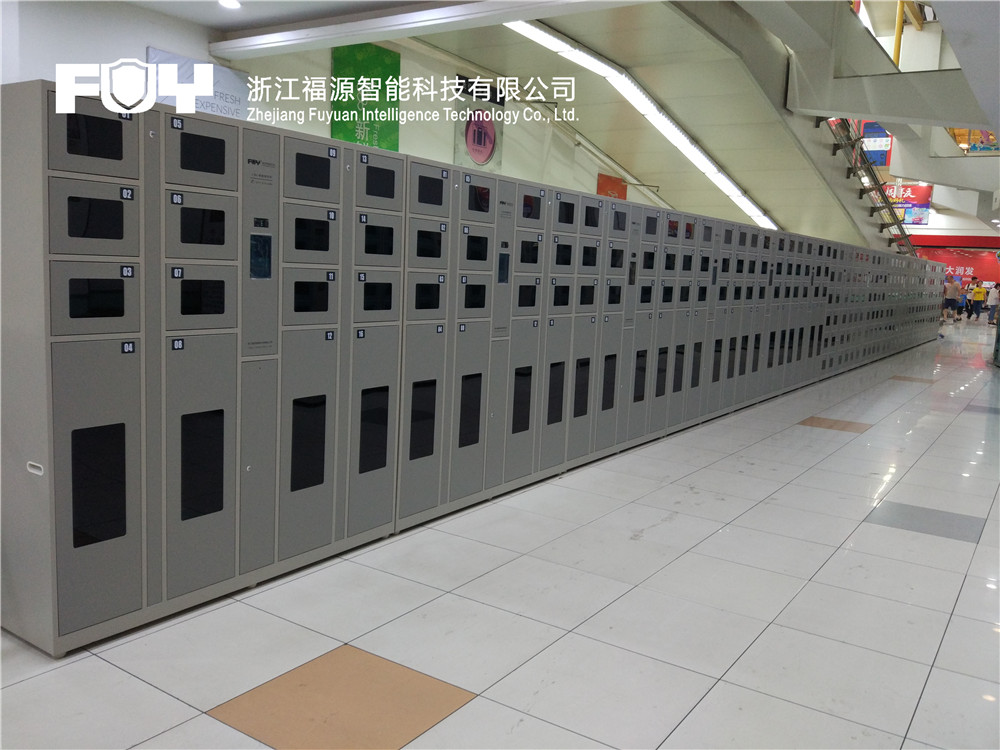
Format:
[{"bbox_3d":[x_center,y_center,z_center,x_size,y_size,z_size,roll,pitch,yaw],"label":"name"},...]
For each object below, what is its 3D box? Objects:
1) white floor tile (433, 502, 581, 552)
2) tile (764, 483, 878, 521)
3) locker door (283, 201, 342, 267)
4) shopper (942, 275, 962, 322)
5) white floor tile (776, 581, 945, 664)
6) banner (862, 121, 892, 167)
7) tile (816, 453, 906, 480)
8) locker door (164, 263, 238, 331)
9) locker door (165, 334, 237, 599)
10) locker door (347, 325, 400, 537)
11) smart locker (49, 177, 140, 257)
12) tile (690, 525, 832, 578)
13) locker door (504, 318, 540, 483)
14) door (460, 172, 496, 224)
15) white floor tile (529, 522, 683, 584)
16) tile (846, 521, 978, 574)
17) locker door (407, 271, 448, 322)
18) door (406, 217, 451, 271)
[{"bbox_3d":[0.048,0.832,4.370,0.600,0.012,0.600,7,9,34],"label":"white floor tile"},{"bbox_3d":[2.059,0.811,5.174,0.600,0.012,0.600,8,9,34],"label":"tile"},{"bbox_3d":[-0.827,-0.607,3.518,0.030,0.245,0.315,8,9,34],"label":"locker door"},{"bbox_3d":[16.764,-2.837,30.000,0.560,1.720,0.380,8,9,37],"label":"shopper"},{"bbox_3d":[1.519,1.024,3.378,0.600,0.012,0.600,7,9,34],"label":"white floor tile"},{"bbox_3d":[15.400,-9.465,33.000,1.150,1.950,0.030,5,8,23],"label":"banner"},{"bbox_3d":[2.746,0.712,6.143,0.600,0.012,0.600,7,9,34],"label":"tile"},{"bbox_3d":[-1.132,-0.294,3.074,0.025,0.243,0.316,7,9,34],"label":"locker door"},{"bbox_3d":[-1.181,0.350,3.205,0.020,1.021,0.315,7,9,34],"label":"locker door"},{"bbox_3d":[-0.620,0.268,3.947,0.025,1.008,0.318,7,9,34],"label":"locker door"},{"bbox_3d":[-1.379,-0.528,2.740,0.040,0.245,0.308,8,9,34],"label":"smart locker"},{"bbox_3d":[1.386,0.917,4.220,0.600,0.012,0.600,7,9,34],"label":"tile"},{"bbox_3d":[0.138,0.154,5.088,0.020,1.017,0.321,7,9,34],"label":"locker door"},{"bbox_3d":[-0.121,-0.978,4.501,0.020,0.251,0.322,7,9,34],"label":"door"},{"bbox_3d":[0.536,0.895,4.045,0.600,0.012,0.600,8,9,34],"label":"white floor tile"},{"bbox_3d":[2.207,0.924,4.349,0.600,0.010,0.600,7,9,34],"label":"tile"},{"bbox_3d":[-0.374,-0.398,4.099,0.020,0.239,0.313,8,9,34],"label":"locker door"},{"bbox_3d":[-0.368,-0.666,4.128,0.020,0.245,0.314,7,9,34],"label":"door"}]

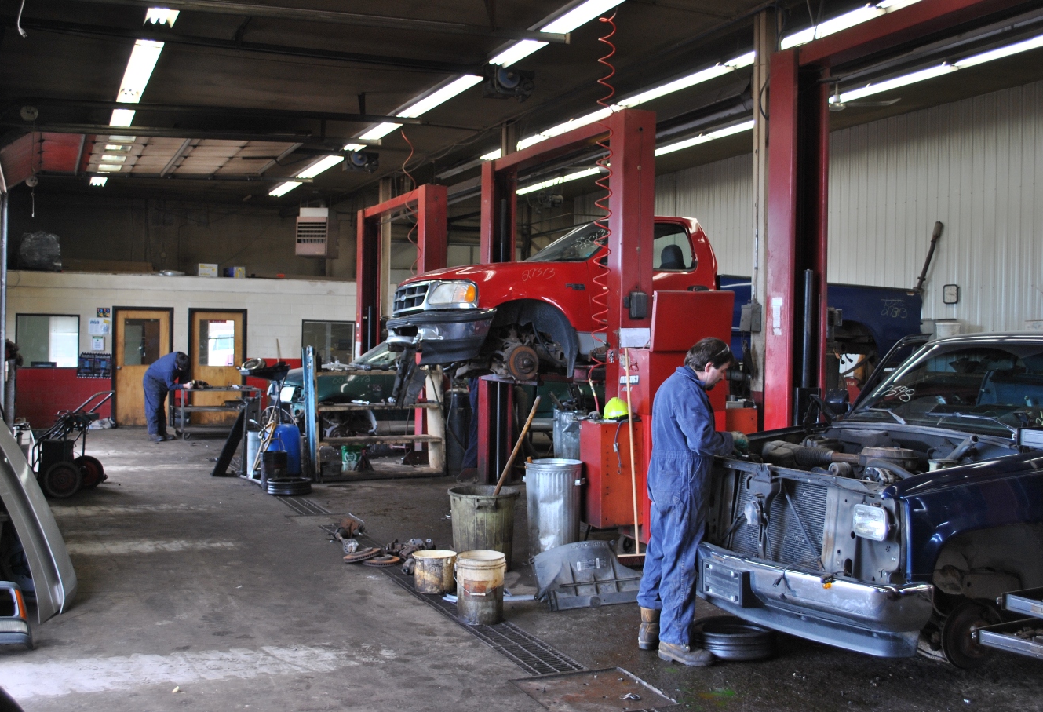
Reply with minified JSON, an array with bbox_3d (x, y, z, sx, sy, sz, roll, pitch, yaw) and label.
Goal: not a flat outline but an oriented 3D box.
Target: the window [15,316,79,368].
[{"bbox_3d":[-8.125,-0.243,18.282,1.000,0.920,0.100,0,1,-24],"label":"window"}]

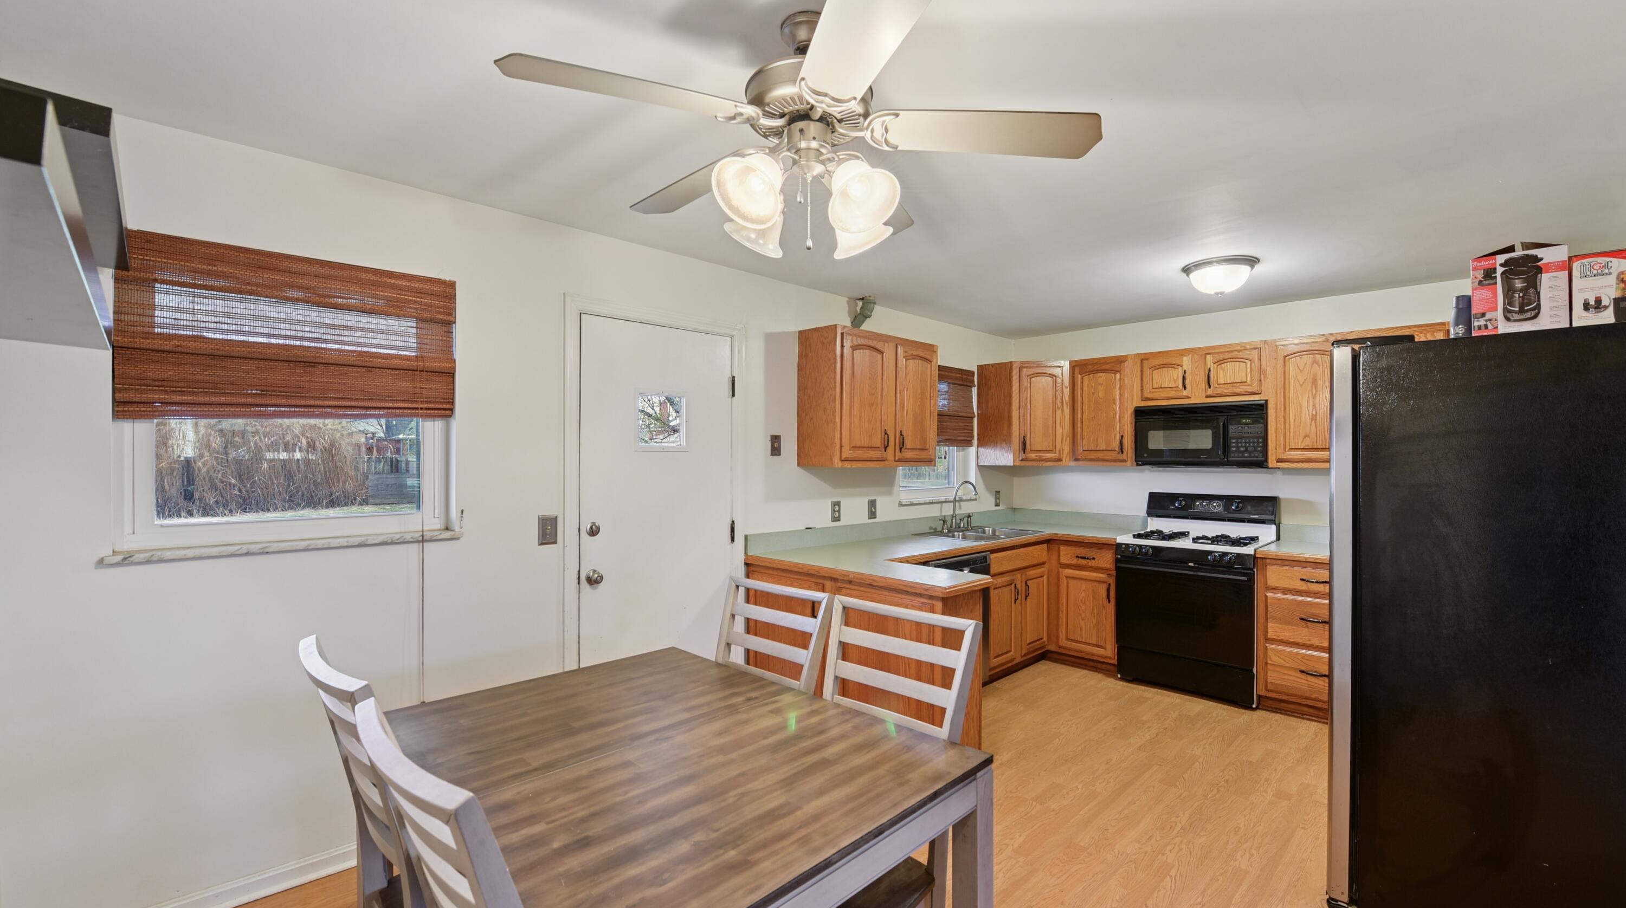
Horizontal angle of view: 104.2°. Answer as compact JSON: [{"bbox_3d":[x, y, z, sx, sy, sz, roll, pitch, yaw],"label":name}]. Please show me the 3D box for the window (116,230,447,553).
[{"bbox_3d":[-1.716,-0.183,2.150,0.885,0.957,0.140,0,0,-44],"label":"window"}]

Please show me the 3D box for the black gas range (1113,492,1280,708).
[{"bbox_3d":[2.463,0.871,4.063,0.650,1.193,0.754,1,-1,-44],"label":"black gas range"}]

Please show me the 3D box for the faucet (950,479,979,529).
[{"bbox_3d":[1.081,0.371,4.562,0.070,0.357,0.220,1,-1,-44],"label":"faucet"}]

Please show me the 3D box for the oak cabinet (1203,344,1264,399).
[{"bbox_3d":[2.735,-0.514,4.066,0.322,0.345,0.370,1,-1,-44],"label":"oak cabinet"}]

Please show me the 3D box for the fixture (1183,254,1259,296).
[{"bbox_3d":[2.061,-0.889,3.203,0.332,0.165,0.332,0,0,-44],"label":"fixture"}]

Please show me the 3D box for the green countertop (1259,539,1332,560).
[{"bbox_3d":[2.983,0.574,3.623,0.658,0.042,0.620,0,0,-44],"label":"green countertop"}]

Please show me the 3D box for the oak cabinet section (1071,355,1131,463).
[{"bbox_3d":[2.161,-0.296,4.620,0.330,0.770,0.427,1,0,-43],"label":"oak cabinet section"}]

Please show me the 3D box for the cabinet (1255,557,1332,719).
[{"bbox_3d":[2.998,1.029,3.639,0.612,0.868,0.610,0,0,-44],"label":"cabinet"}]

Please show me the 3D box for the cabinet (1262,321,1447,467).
[{"bbox_3d":[3.167,-0.302,3.681,0.320,0.779,0.797,0,0,-44],"label":"cabinet"}]

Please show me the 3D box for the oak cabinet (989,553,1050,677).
[{"bbox_3d":[1.164,1.005,4.394,0.790,0.825,0.610,1,-1,-44],"label":"oak cabinet"}]

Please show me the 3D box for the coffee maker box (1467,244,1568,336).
[{"bbox_3d":[2.138,-0.458,1.920,0.180,0.282,0.192,0,0,-44],"label":"coffee maker box"}]

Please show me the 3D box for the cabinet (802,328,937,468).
[{"bbox_3d":[0.367,-0.308,3.855,0.933,0.775,0.320,1,-1,-44],"label":"cabinet"}]

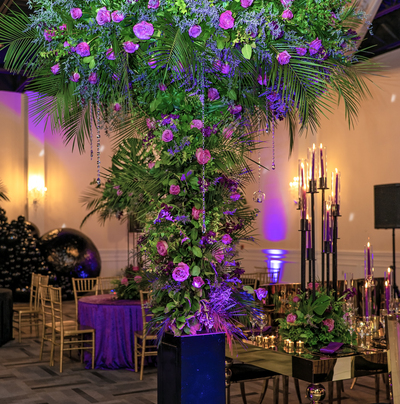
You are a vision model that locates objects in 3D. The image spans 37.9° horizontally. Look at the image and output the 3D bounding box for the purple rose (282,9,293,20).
[{"bbox_3d":[0.471,-1.009,3.140,0.060,0.064,0.058,1,-4,-24],"label":"purple rose"}]

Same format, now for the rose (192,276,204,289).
[{"bbox_3d":[-0.008,0.474,3.434,0.074,0.071,0.061,0,-4,-6],"label":"rose"}]

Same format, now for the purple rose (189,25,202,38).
[{"bbox_3d":[-0.027,-0.989,3.383,0.078,0.073,0.064,0,-4,0],"label":"purple rose"}]

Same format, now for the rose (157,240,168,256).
[{"bbox_3d":[-0.226,0.280,3.509,0.072,0.096,0.072,-2,-5,22],"label":"rose"}]

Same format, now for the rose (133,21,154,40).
[{"bbox_3d":[-0.276,-0.842,2.870,0.103,0.093,0.080,0,-2,3],"label":"rose"}]

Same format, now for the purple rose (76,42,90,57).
[{"bbox_3d":[-0.627,-0.821,3.140,0.074,0.074,0.066,-1,-3,17],"label":"purple rose"}]

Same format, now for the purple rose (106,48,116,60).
[{"bbox_3d":[-0.474,-0.789,3.120,0.062,0.066,0.060,-2,-4,30],"label":"purple rose"}]

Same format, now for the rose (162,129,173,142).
[{"bbox_3d":[-0.197,-0.403,3.560,0.070,0.079,0.064,-1,-4,17],"label":"rose"}]

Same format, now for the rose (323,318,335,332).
[{"bbox_3d":[0.907,0.868,4.100,0.081,0.095,0.070,0,-2,2],"label":"rose"}]

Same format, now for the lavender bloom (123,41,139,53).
[{"bbox_3d":[-0.407,-0.913,3.437,0.091,0.066,0.067,-1,-5,19],"label":"lavender bloom"}]

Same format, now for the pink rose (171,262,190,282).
[{"bbox_3d":[-0.109,0.416,3.439,0.103,0.112,0.091,-1,-4,9],"label":"pink rose"}]

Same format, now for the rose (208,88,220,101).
[{"bbox_3d":[0.079,-0.597,3.250,0.067,0.072,0.065,0,-2,-7],"label":"rose"}]

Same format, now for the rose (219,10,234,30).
[{"bbox_3d":[0.134,-0.902,2.900,0.077,0.095,0.075,0,-2,-4],"label":"rose"}]

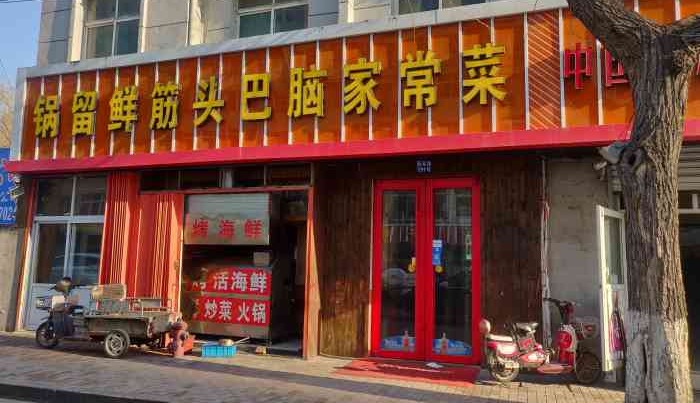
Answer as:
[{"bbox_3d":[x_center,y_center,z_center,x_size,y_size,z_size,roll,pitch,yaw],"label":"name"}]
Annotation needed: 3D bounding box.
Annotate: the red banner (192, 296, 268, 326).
[{"bbox_3d":[-2.128,1.903,8.865,1.648,0.482,0.040,-1,-8,18],"label":"red banner"}]

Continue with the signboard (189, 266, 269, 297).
[{"bbox_3d":[-2.157,1.409,8.941,1.685,0.464,0.040,-1,-8,18],"label":"signboard"}]

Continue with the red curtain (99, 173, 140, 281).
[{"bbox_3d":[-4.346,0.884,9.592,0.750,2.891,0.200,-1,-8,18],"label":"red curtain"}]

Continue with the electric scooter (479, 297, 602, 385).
[{"bbox_3d":[2.537,1.833,6.685,1.550,1.080,0.620,1,-7,1],"label":"electric scooter"}]

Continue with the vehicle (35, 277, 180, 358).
[{"bbox_3d":[-4.057,1.873,8.265,2.310,1.120,0.900,0,-7,10],"label":"vehicle"}]

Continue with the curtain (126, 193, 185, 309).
[{"bbox_3d":[-3.540,1.084,9.350,0.999,2.467,0.200,-1,-8,18],"label":"curtain"}]

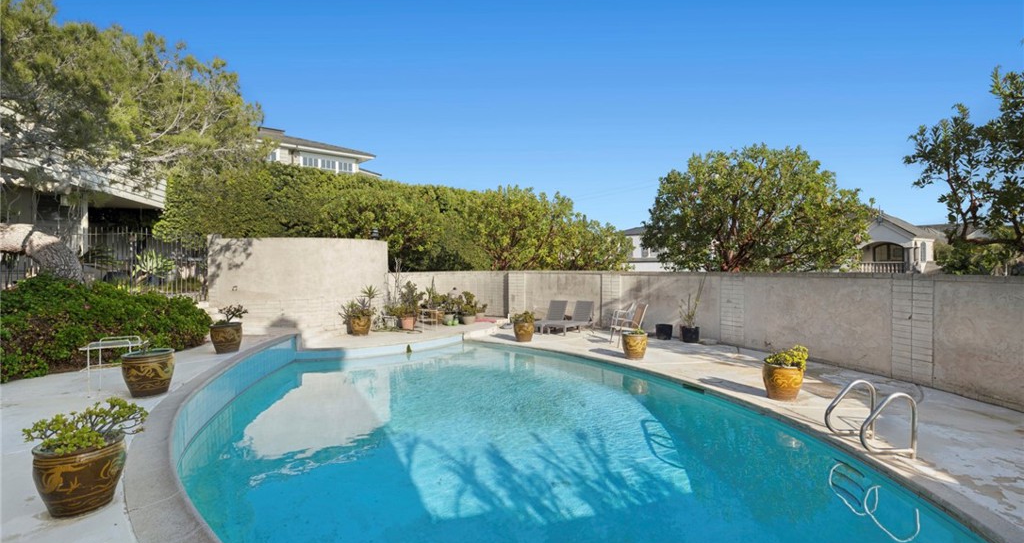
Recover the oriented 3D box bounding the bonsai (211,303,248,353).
[{"bbox_3d":[-4.480,0.930,7.230,0.500,0.740,0.480,0,0,-32],"label":"bonsai"}]

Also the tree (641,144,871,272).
[{"bbox_3d":[7.500,-1.050,13.900,6.000,5.500,5.700,0,0,28],"label":"tree"}]

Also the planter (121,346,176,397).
[{"bbox_3d":[-3.810,1.080,4.790,0.450,0.440,0.450,0,0,-38],"label":"planter"}]

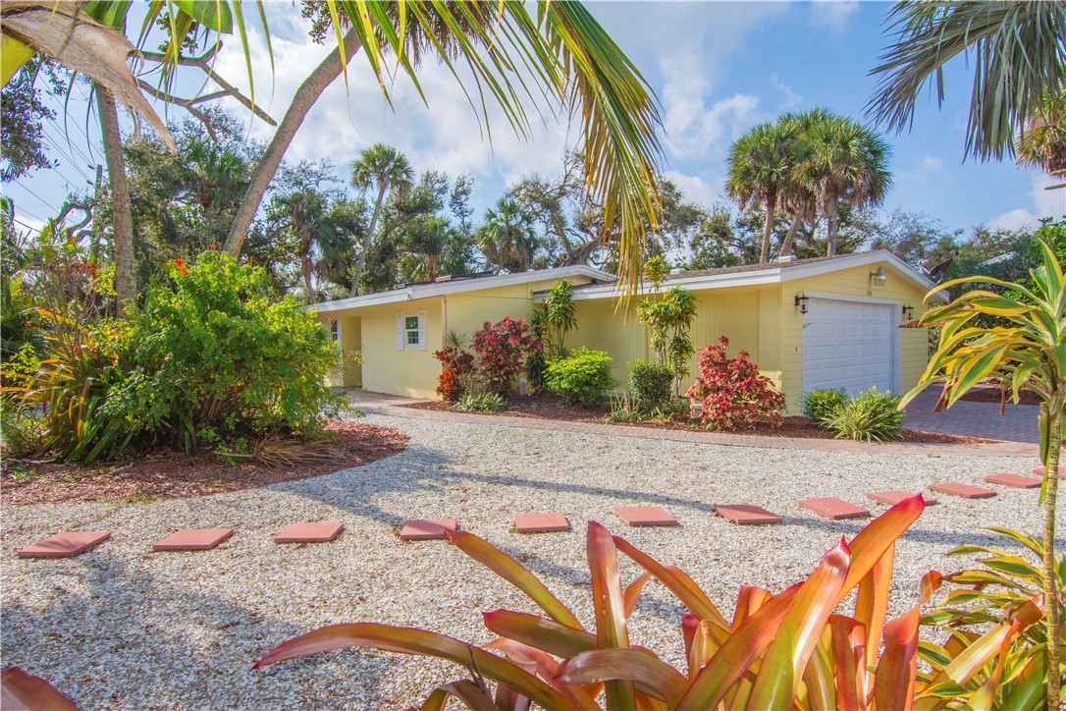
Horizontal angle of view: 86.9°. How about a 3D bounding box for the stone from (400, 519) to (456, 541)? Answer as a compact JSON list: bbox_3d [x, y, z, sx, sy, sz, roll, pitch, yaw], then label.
[{"bbox_3d":[-0.850,1.438,4.640,0.406,0.042,0.406,-1,1,-4],"label":"stone"}]

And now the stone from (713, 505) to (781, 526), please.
[{"bbox_3d":[1.848,1.370,4.837,0.400,0.045,0.400,-1,2,-9],"label":"stone"}]

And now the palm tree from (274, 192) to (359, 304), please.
[{"bbox_3d":[-9.767,-3.339,24.910,3.700,8.300,3.700,0,2,0],"label":"palm tree"}]

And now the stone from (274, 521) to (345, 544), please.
[{"bbox_3d":[-1.751,1.401,4.432,0.400,0.045,0.400,0,2,-5],"label":"stone"}]

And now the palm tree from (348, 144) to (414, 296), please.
[{"bbox_3d":[-8.210,-5.096,29.500,3.900,11.994,3.400,-1,1,0],"label":"palm tree"}]

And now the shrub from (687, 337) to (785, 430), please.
[{"bbox_3d":[3.442,0.425,9.517,1.600,1.490,1.400,0,2,0],"label":"shrub"}]

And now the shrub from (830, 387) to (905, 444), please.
[{"bbox_3d":[5.006,0.877,8.450,1.030,0.767,0.950,0,1,31],"label":"shrub"}]

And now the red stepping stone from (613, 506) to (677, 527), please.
[{"bbox_3d":[0.984,1.413,4.931,0.406,0.042,0.406,-1,1,-8],"label":"red stepping stone"}]

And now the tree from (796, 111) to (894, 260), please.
[{"bbox_3d":[12.664,-4.574,23.300,3.600,10.733,3.600,0,1,29],"label":"tree"}]

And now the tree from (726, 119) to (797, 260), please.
[{"bbox_3d":[10.117,-4.843,24.869,3.500,11.100,3.500,0,2,0],"label":"tree"}]

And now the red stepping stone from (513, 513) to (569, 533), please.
[{"bbox_3d":[0.070,1.426,4.780,0.406,0.042,0.406,-1,1,-4],"label":"red stepping stone"}]

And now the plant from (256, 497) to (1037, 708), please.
[{"bbox_3d":[0.234,0.873,1.377,1.650,1.070,1.200,0,2,0],"label":"plant"}]

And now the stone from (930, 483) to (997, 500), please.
[{"bbox_3d":[4.224,1.337,5.527,0.400,0.045,0.400,-1,2,-18],"label":"stone"}]

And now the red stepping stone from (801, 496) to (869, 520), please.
[{"bbox_3d":[2.669,1.361,4.977,0.400,0.045,0.400,-1,2,-15],"label":"red stepping stone"}]

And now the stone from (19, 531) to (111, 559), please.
[{"bbox_3d":[-3.632,1.473,4.380,0.406,0.042,0.406,-1,1,-3],"label":"stone"}]

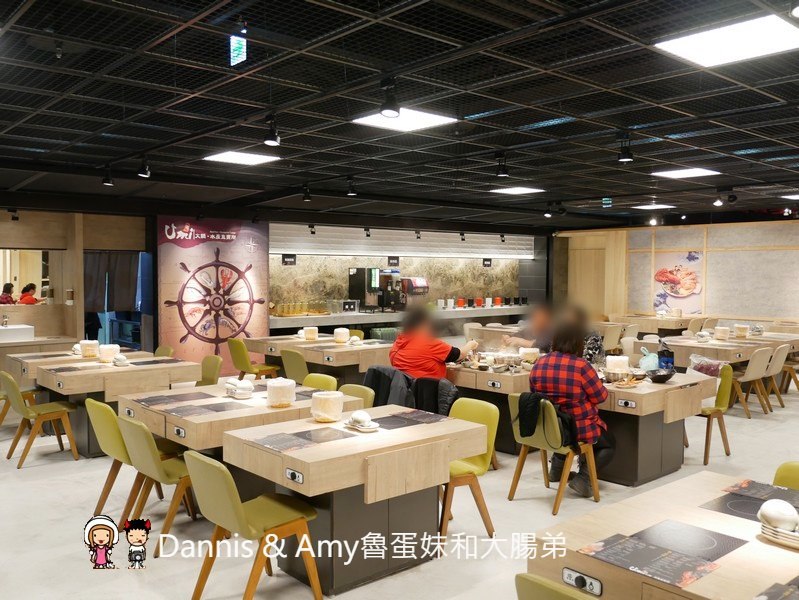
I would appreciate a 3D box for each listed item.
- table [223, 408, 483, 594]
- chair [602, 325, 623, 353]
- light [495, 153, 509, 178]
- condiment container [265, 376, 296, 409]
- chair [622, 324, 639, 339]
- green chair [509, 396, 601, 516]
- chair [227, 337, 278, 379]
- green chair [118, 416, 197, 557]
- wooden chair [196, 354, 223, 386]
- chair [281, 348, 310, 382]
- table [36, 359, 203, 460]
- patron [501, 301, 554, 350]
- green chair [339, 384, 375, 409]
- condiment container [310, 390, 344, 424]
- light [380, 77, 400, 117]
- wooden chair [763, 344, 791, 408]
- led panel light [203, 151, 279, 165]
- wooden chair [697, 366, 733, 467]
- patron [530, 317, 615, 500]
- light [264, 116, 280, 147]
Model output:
[{"bbox_3d":[-0.226,1.094,4.108,1.219,0.750,0.814,-2,3,-42],"label":"table"},{"bbox_3d":[3.129,0.780,11.559,0.450,0.790,0.540,-2,3,-42],"label":"chair"},{"bbox_3d":[0.913,-1.209,6.570,0.120,0.230,0.110,0,2,0],"label":"light"},{"bbox_3d":[-0.765,0.605,4.801,0.180,0.166,0.180,0,2,0],"label":"condiment container"},{"bbox_3d":[3.553,0.766,11.940,0.450,0.790,0.540,-2,3,-42],"label":"chair"},{"bbox_3d":[1.085,1.046,5.240,0.530,0.770,0.450,-2,3,-42],"label":"green chair"},{"bbox_3d":[-1.756,0.869,8.917,0.540,0.790,0.450,-2,3,-42],"label":"chair"},{"bbox_3d":[-1.344,1.063,4.476,0.530,0.770,0.460,-2,3,-42],"label":"green chair"},{"bbox_3d":[-2.065,0.952,7.224,0.510,0.780,0.460,-2,3,-41],"label":"wooden chair"},{"bbox_3d":[-0.972,0.939,8.122,0.530,0.770,0.460,-2,3,-42],"label":"chair"},{"bbox_3d":[-2.577,0.986,6.887,1.250,0.750,0.830,-2,3,-42],"label":"table"},{"bbox_3d":[1.467,0.696,7.774,0.750,1.270,0.540,-2,3,-41],"label":"patron"},{"bbox_3d":[-0.501,1.026,5.235,0.540,0.790,0.450,-2,3,-42],"label":"green chair"},{"bbox_3d":[-0.421,0.633,4.354,0.180,0.155,0.180,0,2,0],"label":"condiment container"},{"bbox_3d":[-0.051,-1.121,4.090,0.120,0.240,0.110,0,2,0],"label":"light"},{"bbox_3d":[4.371,0.911,8.951,0.460,0.780,0.510,-2,3,-41],"label":"wooden chair"},{"bbox_3d":[-1.526,-1.365,7.163,0.580,0.040,0.580,-2,3,-42],"label":"led panel light"},{"bbox_3d":[2.628,0.985,6.541,0.540,0.790,0.450,-2,3,-42],"label":"wooden chair"},{"bbox_3d":[1.272,0.775,5.385,0.700,1.290,0.520,-2,3,-41],"label":"patron"},{"bbox_3d":[-0.899,-1.188,5.213,0.125,0.225,0.125,-2,3,-42],"label":"light"}]

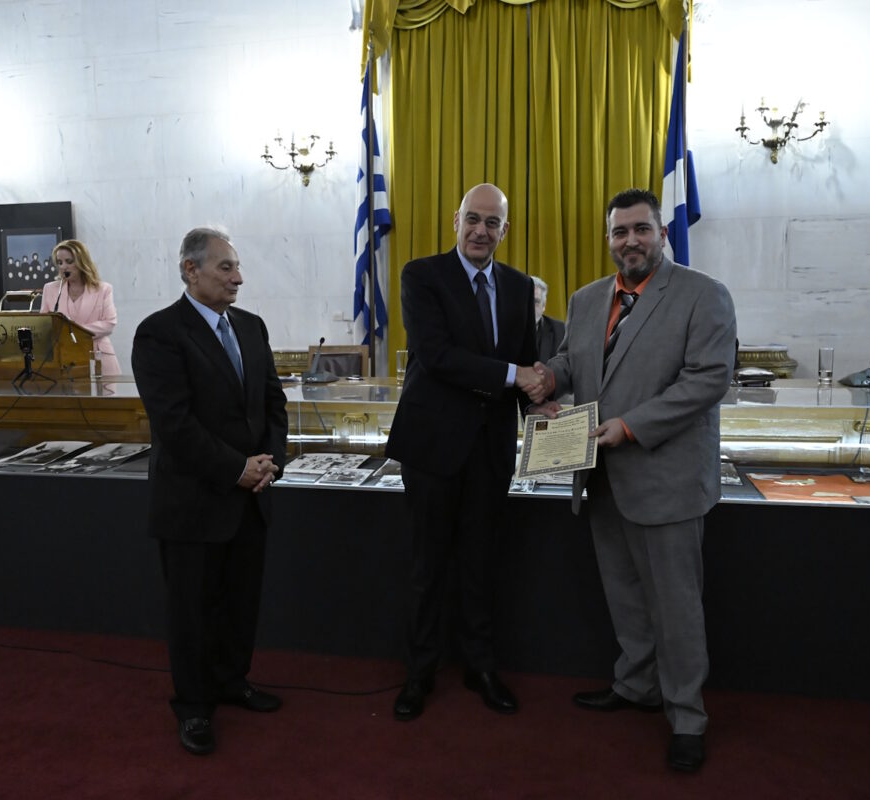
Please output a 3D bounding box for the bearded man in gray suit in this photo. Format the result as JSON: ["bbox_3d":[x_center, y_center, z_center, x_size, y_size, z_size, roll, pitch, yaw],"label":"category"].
[{"bbox_3d":[0.657,0.214,2.597,0.620,1.780,0.520,3,6,36],"label":"bearded man in gray suit"}]

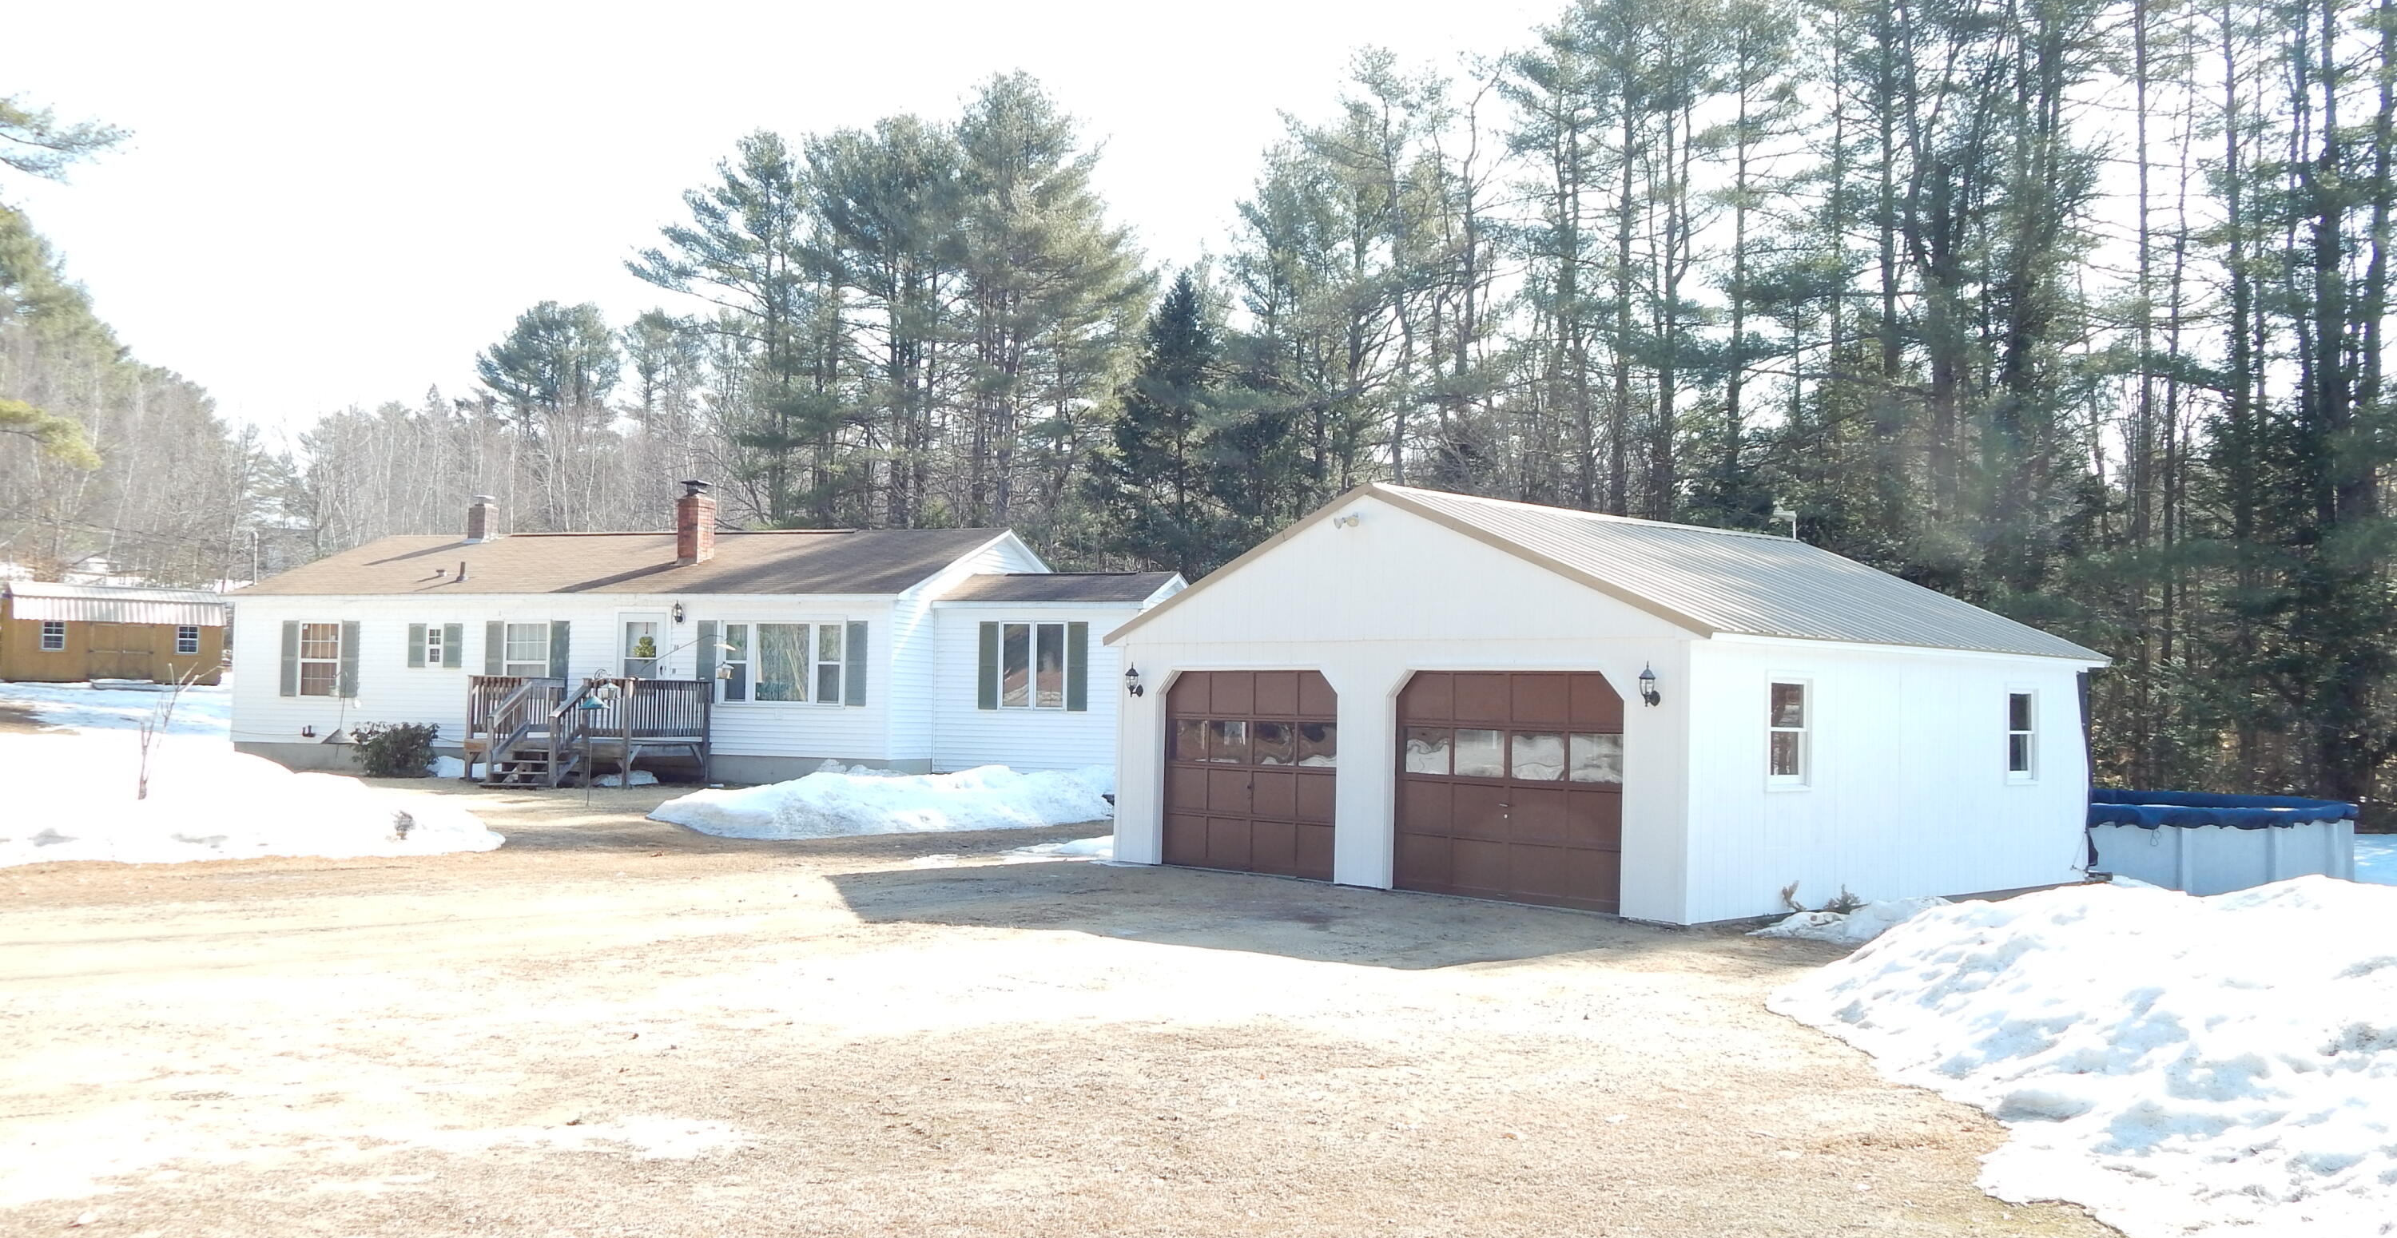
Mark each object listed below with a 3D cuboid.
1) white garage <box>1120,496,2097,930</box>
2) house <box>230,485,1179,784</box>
[{"bbox_3d":[4.774,0.835,22.264,8.718,4.034,7.753,4,-3,-44],"label":"white garage"},{"bbox_3d":[-8.663,0.415,37.832,17.937,5.270,9.880,0,-3,18],"label":"house"}]

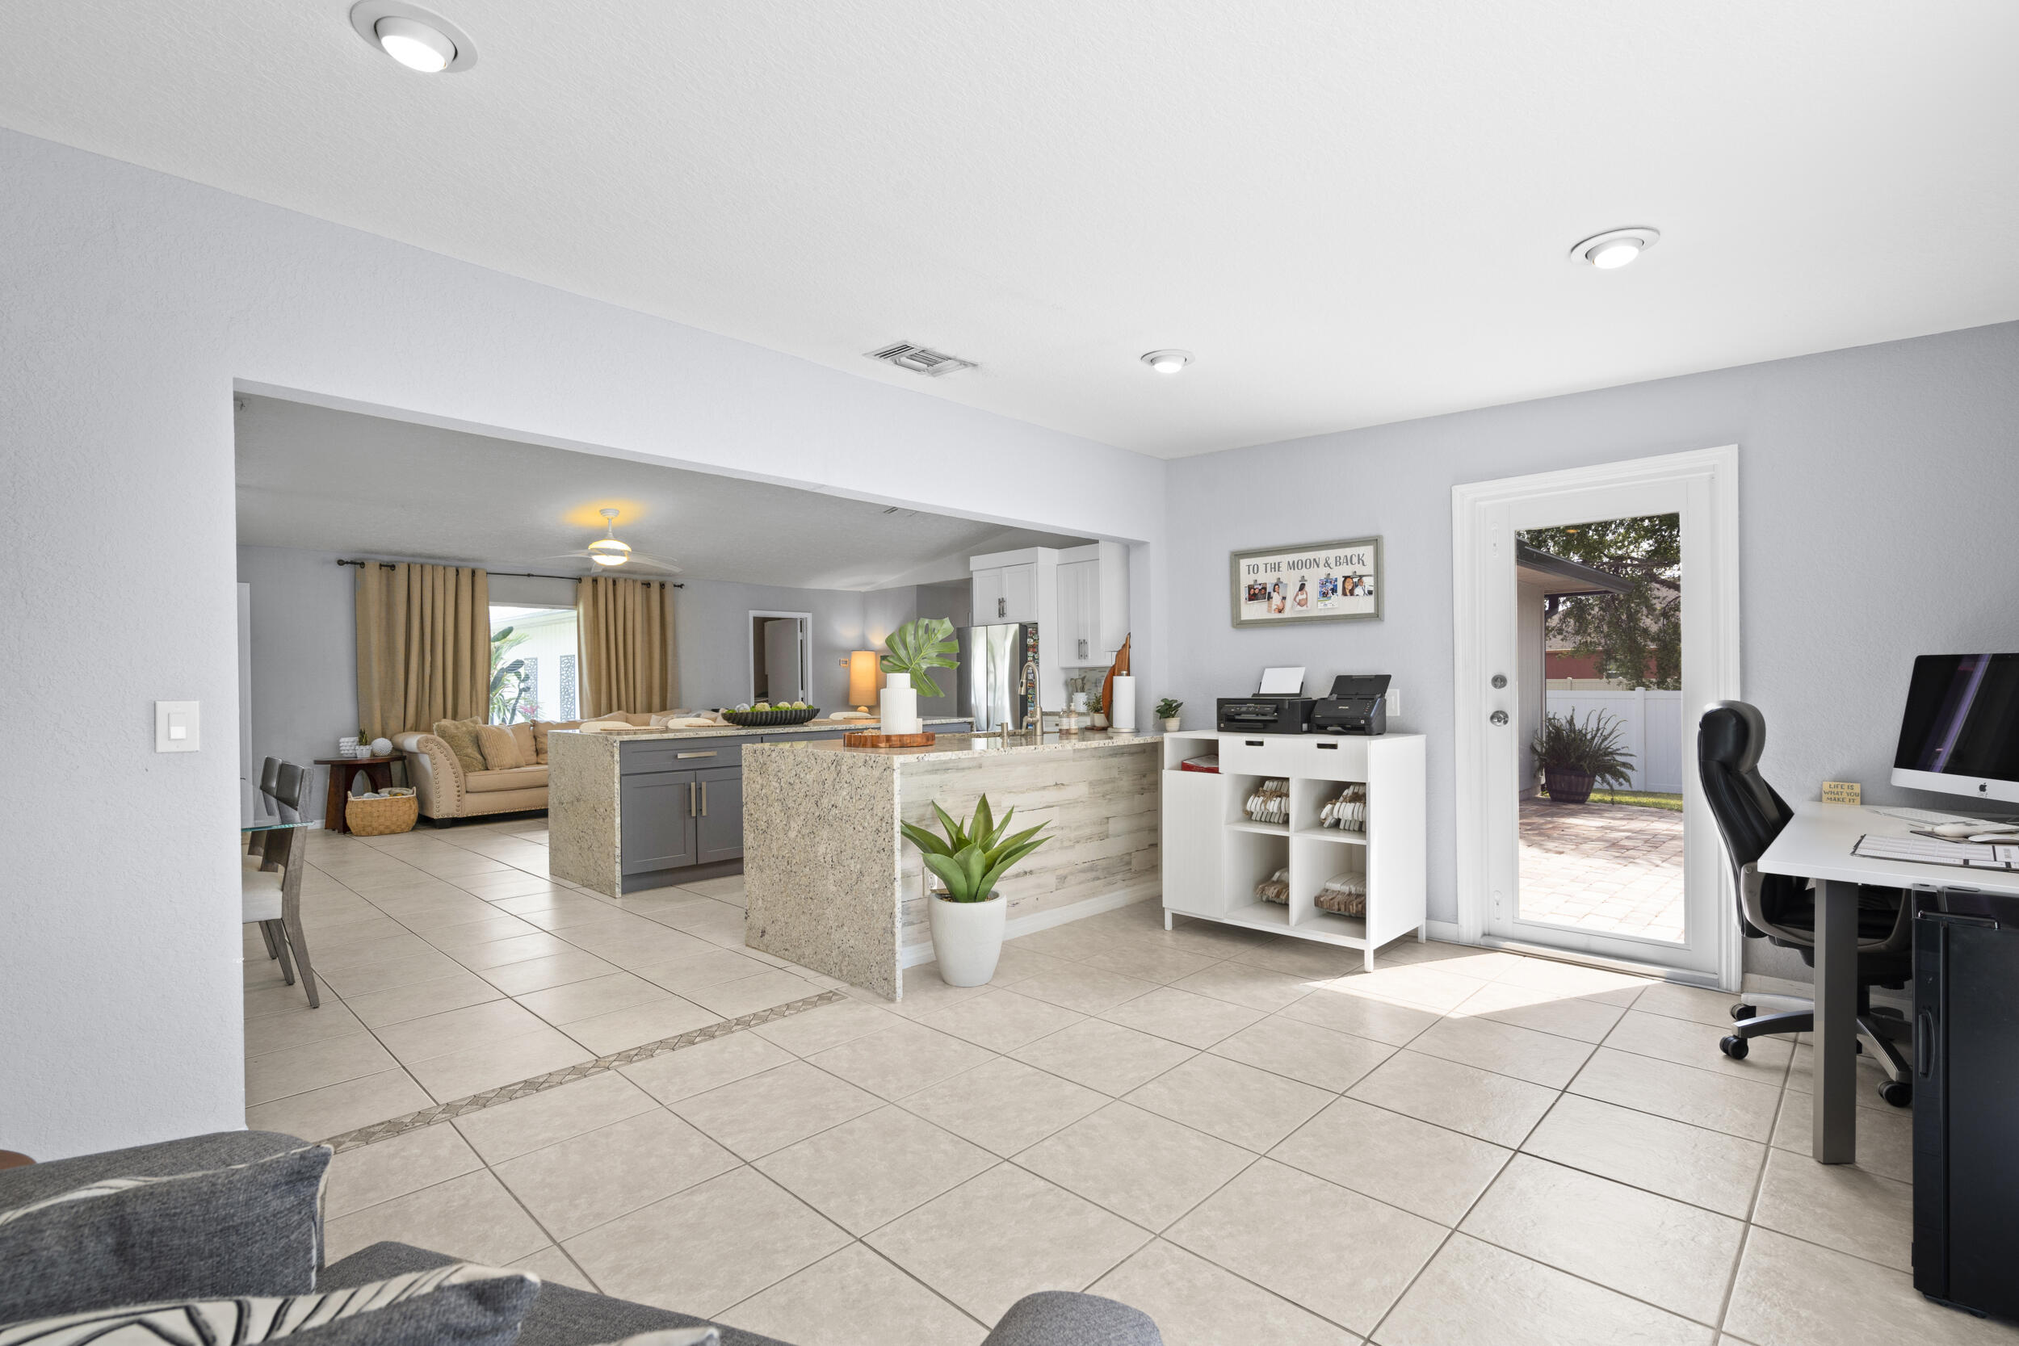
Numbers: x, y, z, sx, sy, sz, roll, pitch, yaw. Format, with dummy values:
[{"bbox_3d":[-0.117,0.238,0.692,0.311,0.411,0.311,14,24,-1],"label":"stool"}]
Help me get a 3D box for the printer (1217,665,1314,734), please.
[{"bbox_3d":[1.338,0.144,4.503,0.445,0.310,0.360,-2,-2,44],"label":"printer"}]

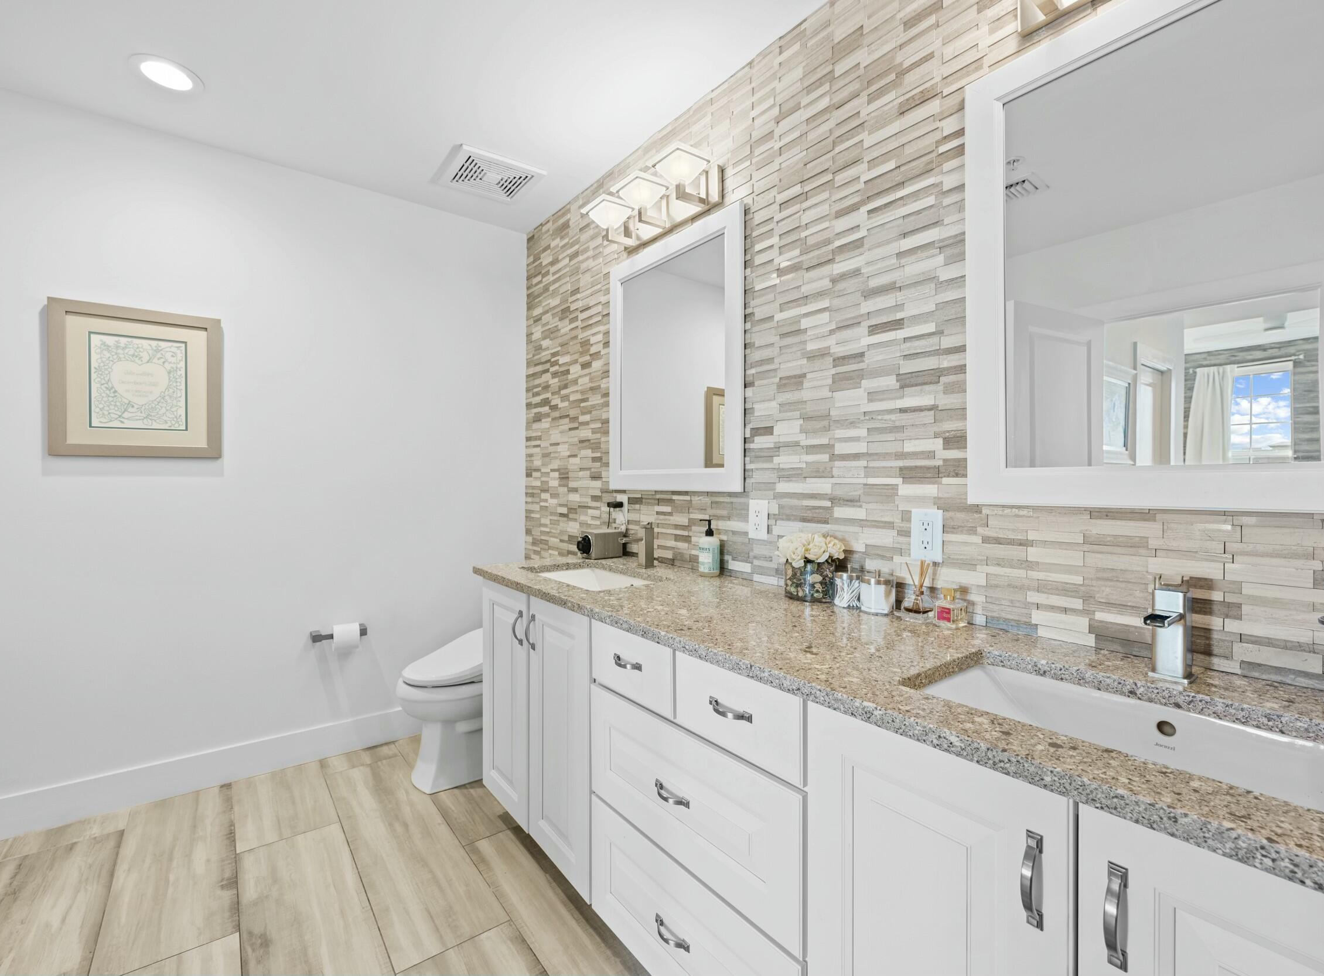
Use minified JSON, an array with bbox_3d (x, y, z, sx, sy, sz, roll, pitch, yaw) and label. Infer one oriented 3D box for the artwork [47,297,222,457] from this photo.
[{"bbox_3d":[-1.847,-0.370,2.022,0.450,0.521,0.030,0,1,-38],"label":"artwork"}]

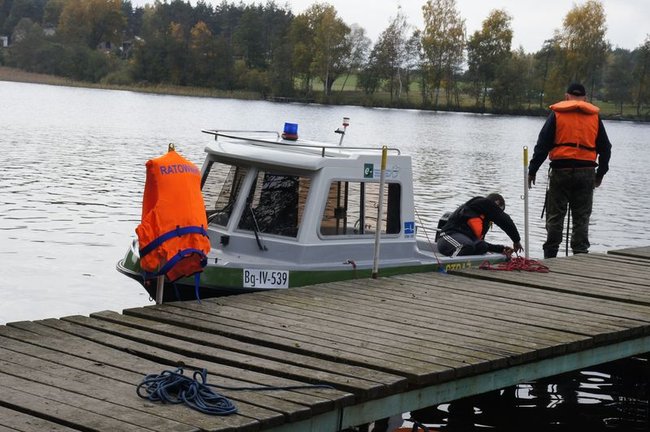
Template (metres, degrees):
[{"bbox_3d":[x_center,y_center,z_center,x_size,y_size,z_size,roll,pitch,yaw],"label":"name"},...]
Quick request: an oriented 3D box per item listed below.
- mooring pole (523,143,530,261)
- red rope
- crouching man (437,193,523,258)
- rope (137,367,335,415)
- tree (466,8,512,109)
[{"bbox_3d":[2.012,-0.121,12.041,0.050,1.110,0.050,-2,6,0],"label":"mooring pole"},{"bbox_3d":[1.800,0.436,11.399,0.660,0.120,0.600,3,6,-3],"label":"red rope"},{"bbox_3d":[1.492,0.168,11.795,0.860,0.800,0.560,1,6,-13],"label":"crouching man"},{"bbox_3d":[-0.491,0.858,6.135,0.960,0.130,0.620,4,6,10],"label":"rope"},{"bbox_3d":[24.501,-23.459,180.000,6.900,14.900,6.900,3,6,0],"label":"tree"}]

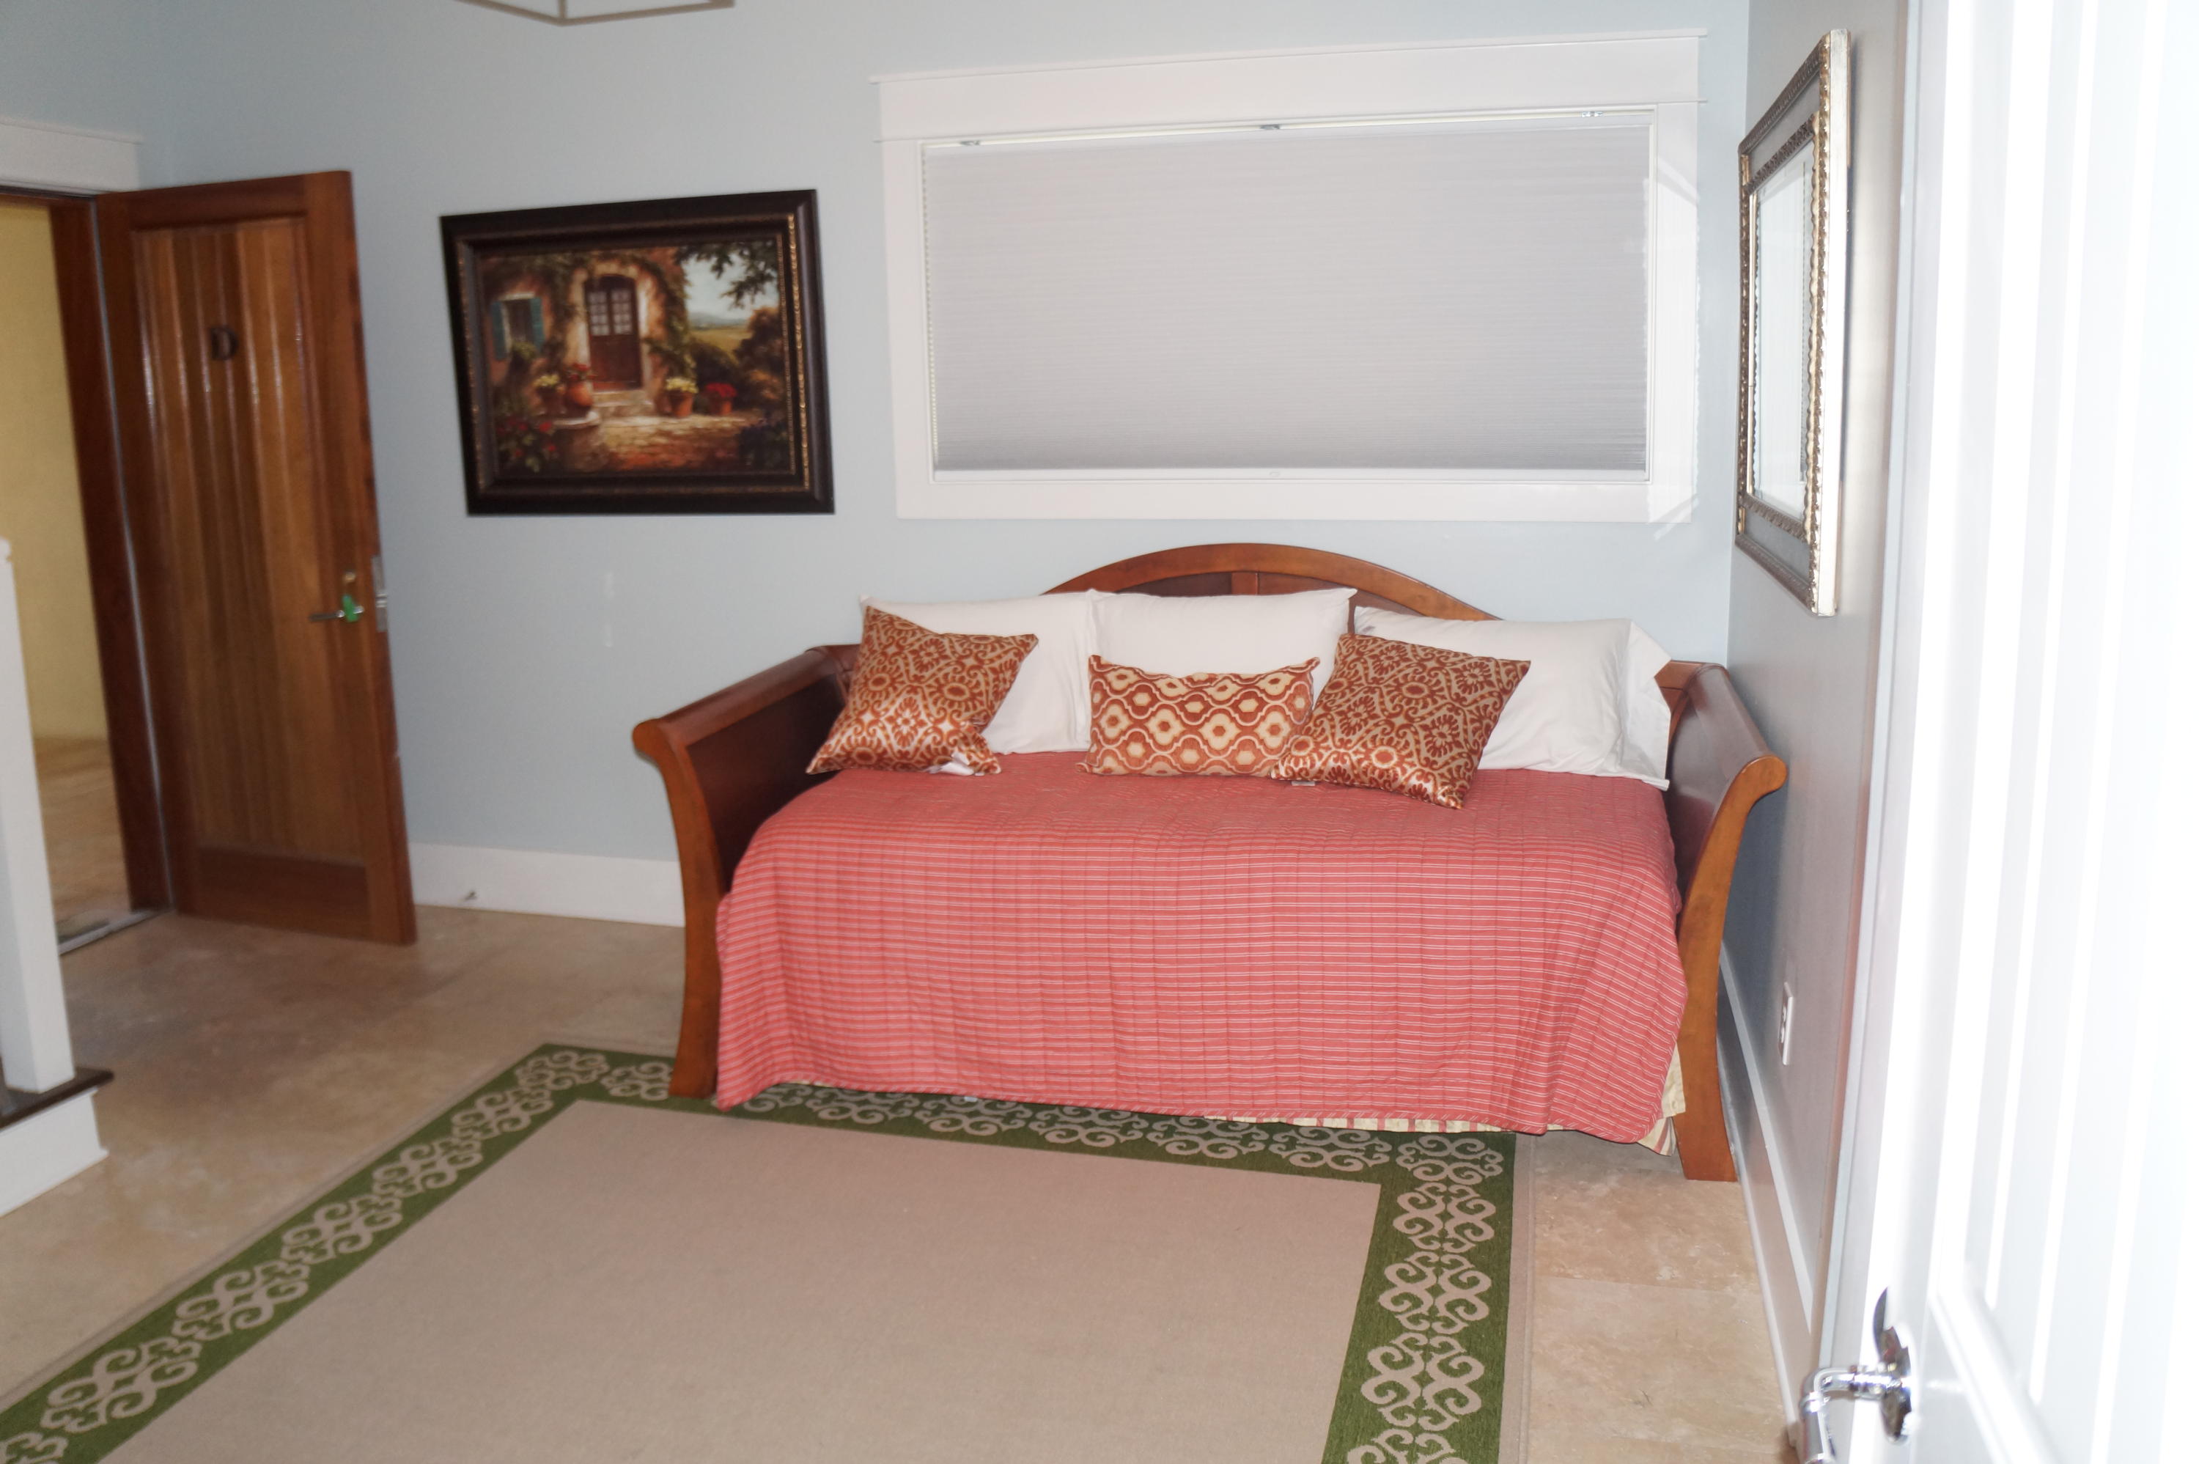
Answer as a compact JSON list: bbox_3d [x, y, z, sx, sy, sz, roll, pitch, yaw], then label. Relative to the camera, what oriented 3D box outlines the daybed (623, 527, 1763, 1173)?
[{"bbox_3d":[0.247,0.172,3.644,2.240,1.101,1.031,2,11,16],"label":"daybed"}]

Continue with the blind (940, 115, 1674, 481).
[{"bbox_3d":[0.414,-1.025,3.948,1.744,0.820,0.045,2,11,16],"label":"blind"}]

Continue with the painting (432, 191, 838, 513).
[{"bbox_3d":[-1.242,-0.989,4.381,1.125,0.815,0.045,2,11,16],"label":"painting"}]

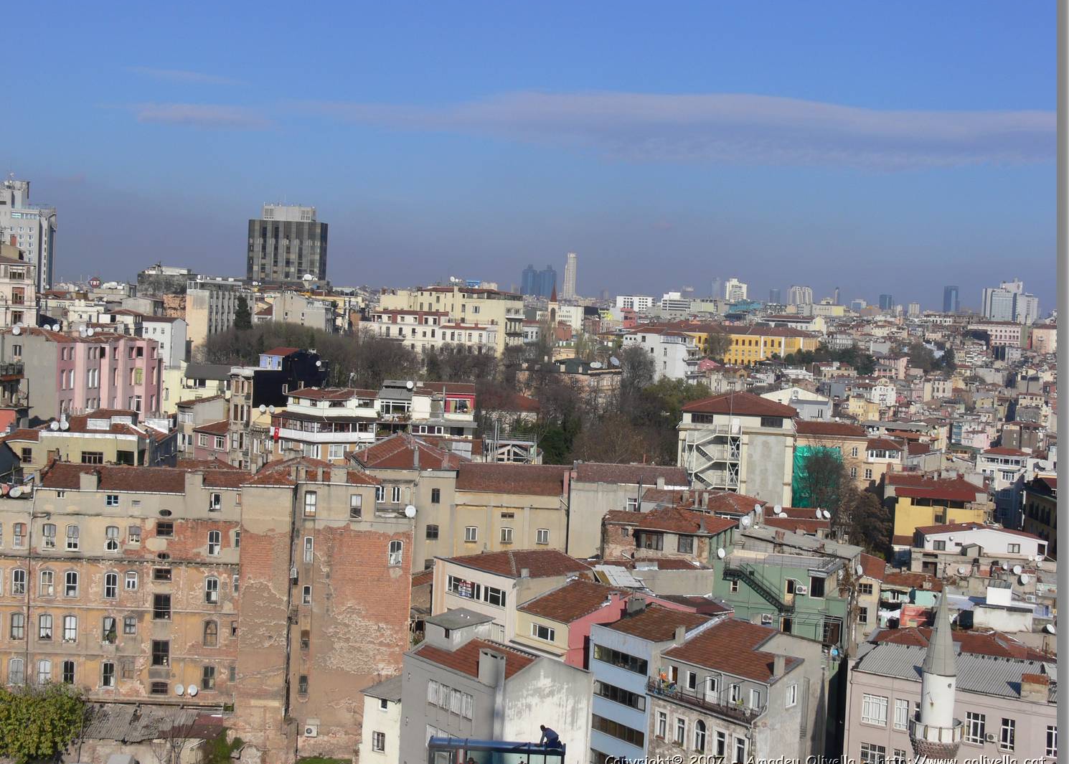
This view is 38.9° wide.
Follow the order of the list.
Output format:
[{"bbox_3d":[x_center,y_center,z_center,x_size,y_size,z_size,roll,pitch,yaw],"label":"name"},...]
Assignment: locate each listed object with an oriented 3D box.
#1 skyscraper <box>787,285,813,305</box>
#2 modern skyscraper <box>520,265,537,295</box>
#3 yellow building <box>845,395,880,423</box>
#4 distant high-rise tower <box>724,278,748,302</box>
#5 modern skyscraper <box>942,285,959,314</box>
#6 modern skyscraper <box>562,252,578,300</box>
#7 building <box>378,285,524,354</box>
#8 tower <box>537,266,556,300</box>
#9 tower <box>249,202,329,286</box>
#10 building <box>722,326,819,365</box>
[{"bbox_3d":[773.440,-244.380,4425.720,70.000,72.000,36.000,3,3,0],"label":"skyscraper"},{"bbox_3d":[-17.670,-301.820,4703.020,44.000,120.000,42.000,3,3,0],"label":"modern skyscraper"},{"bbox_3d":[125.450,11.310,578.790,7.800,12.500,9.600,1,3,-30],"label":"yellow building"},{"bbox_3d":[346.190,-152.780,2601.260,36.000,50.000,26.000,3,3,7],"label":"distant high-rise tower"},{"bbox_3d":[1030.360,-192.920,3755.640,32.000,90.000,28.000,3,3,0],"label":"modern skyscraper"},{"bbox_3d":[98.500,-290.070,4186.990,32.000,136.000,30.000,3,3,10],"label":"modern skyscraper"},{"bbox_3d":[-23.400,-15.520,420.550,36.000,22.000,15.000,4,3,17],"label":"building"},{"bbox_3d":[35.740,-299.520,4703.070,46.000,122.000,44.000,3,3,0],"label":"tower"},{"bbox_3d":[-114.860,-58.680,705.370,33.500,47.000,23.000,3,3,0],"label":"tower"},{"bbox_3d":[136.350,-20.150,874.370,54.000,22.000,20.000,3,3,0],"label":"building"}]

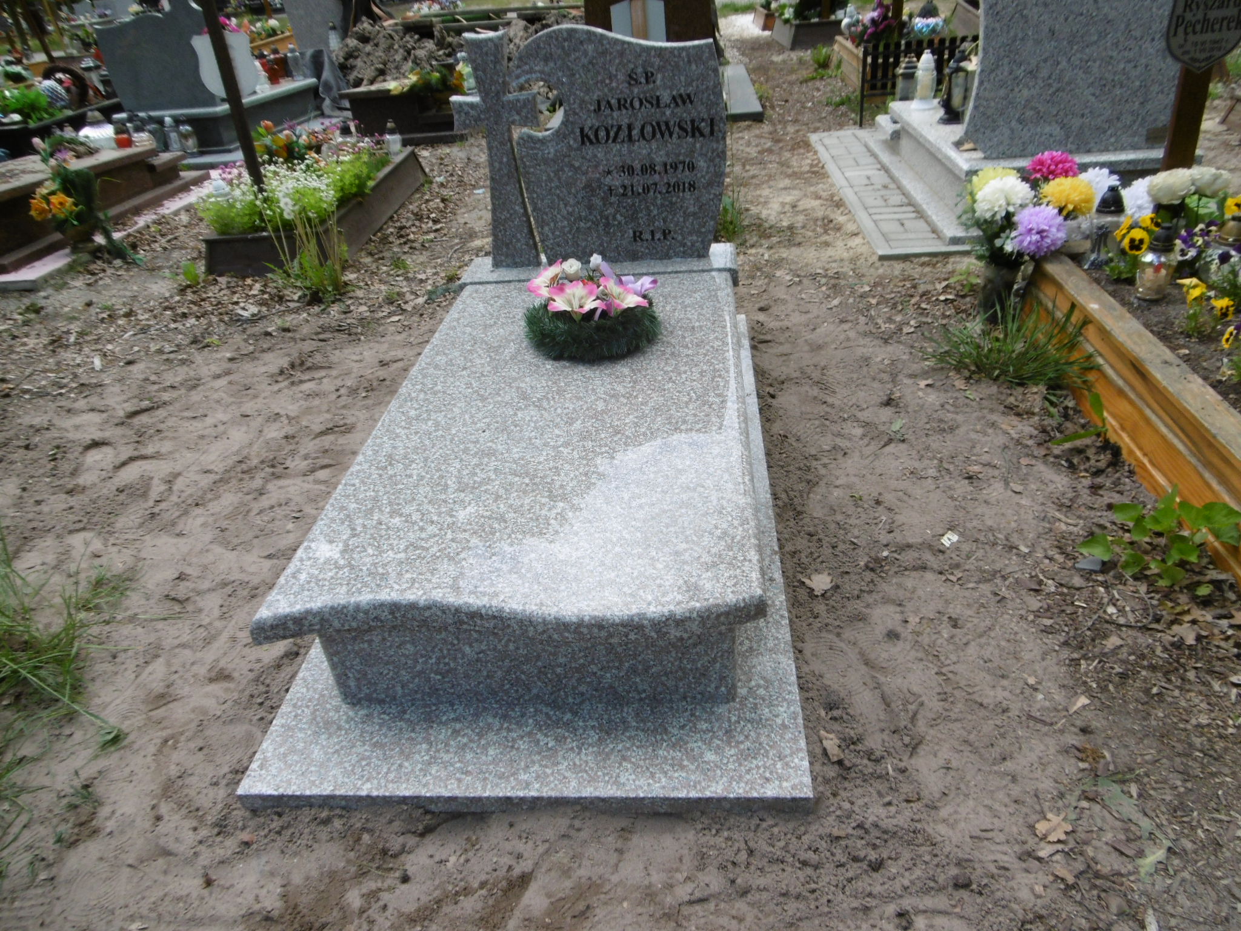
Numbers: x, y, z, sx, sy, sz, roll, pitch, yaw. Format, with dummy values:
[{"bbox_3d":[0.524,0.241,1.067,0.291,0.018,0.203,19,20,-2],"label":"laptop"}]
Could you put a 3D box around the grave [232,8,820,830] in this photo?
[{"bbox_3d":[-0.151,-0.383,2.070,1.000,1.050,2.035,-2,32,6],"label":"grave"}]

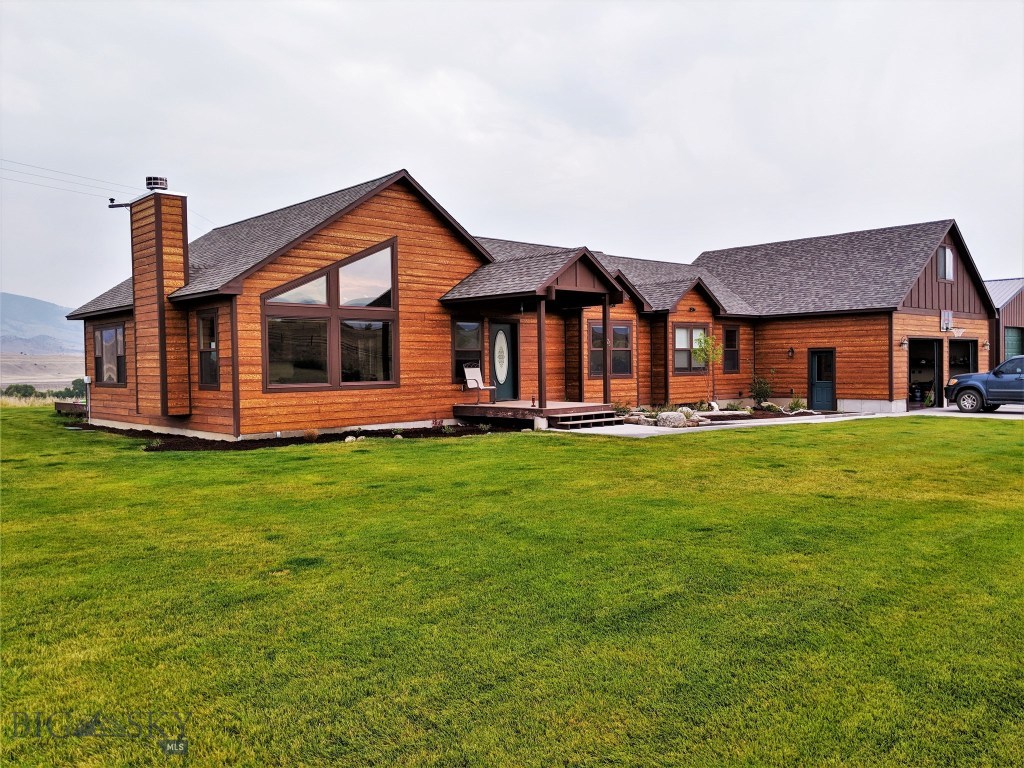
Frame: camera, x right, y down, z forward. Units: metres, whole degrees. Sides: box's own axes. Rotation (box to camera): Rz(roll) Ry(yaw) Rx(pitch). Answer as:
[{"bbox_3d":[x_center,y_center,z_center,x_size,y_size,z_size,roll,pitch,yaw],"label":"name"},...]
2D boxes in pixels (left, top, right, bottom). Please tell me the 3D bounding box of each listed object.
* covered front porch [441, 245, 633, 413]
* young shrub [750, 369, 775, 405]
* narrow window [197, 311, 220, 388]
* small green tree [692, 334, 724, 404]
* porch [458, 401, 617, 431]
[{"bbox_3d":[0.530,-1.302,19.536,3.170,3.824,3.321,-3,2,-44],"label":"covered front porch"},{"bbox_3d":[8.782,0.105,28.000,0.799,1.297,0.799,-3,2,-44],"label":"young shrub"},{"bbox_3d":[-6.446,-0.714,16.900,0.121,1.711,1.047,-3,2,-44],"label":"narrow window"},{"bbox_3d":[6.298,-0.449,25.600,0.974,2.276,0.974,-3,2,-44],"label":"small green tree"},{"bbox_3d":[0.672,0.751,19.485,2.465,0.483,3.623,-3,2,-44],"label":"porch"}]

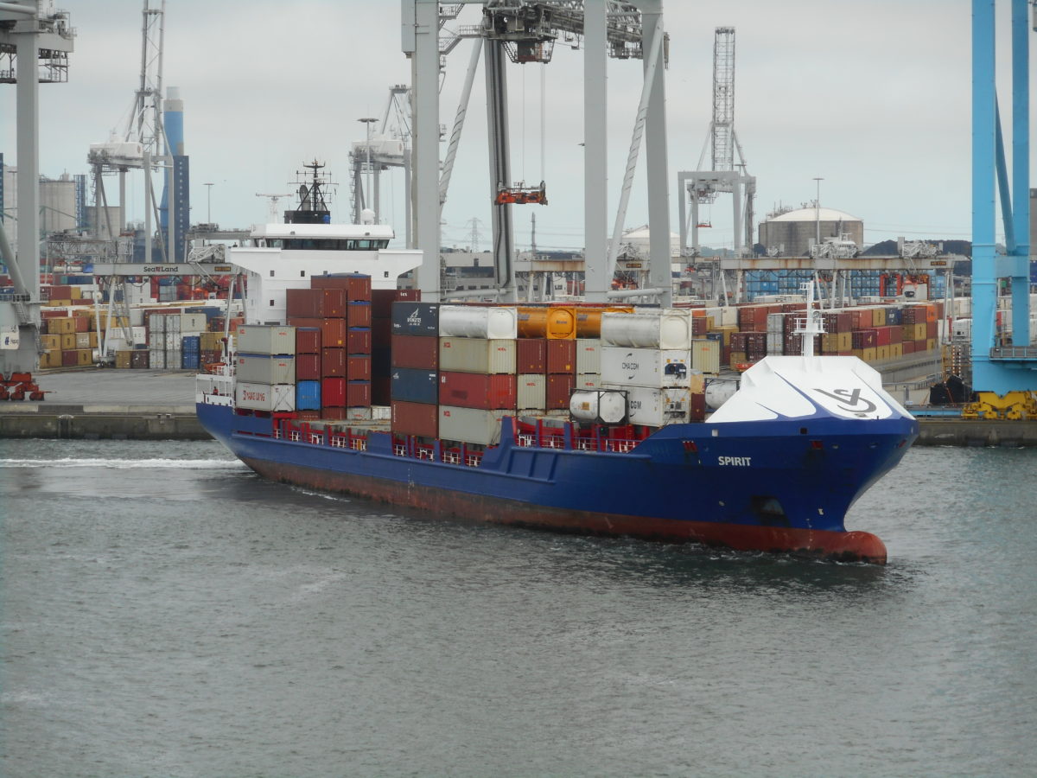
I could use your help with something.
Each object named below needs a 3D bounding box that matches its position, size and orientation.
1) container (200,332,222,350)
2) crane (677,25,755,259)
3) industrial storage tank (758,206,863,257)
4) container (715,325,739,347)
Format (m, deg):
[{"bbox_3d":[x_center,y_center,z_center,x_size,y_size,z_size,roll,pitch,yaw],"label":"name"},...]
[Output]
[{"bbox_3d":[-48.780,-7.902,656.197,2.440,2.900,12.190,0,2,15],"label":"container"},{"bbox_3d":[81.377,-92.145,1640.000,26.000,111.000,46.000,0,2,12],"label":"crane"},{"bbox_3d":[165.902,-79.897,2270.000,57.000,45.000,57.000,0,2,15],"label":"industrial storage tank"},{"bbox_3d":[33.188,-8.351,644.197,2.440,2.900,12.190,0,2,15],"label":"container"}]

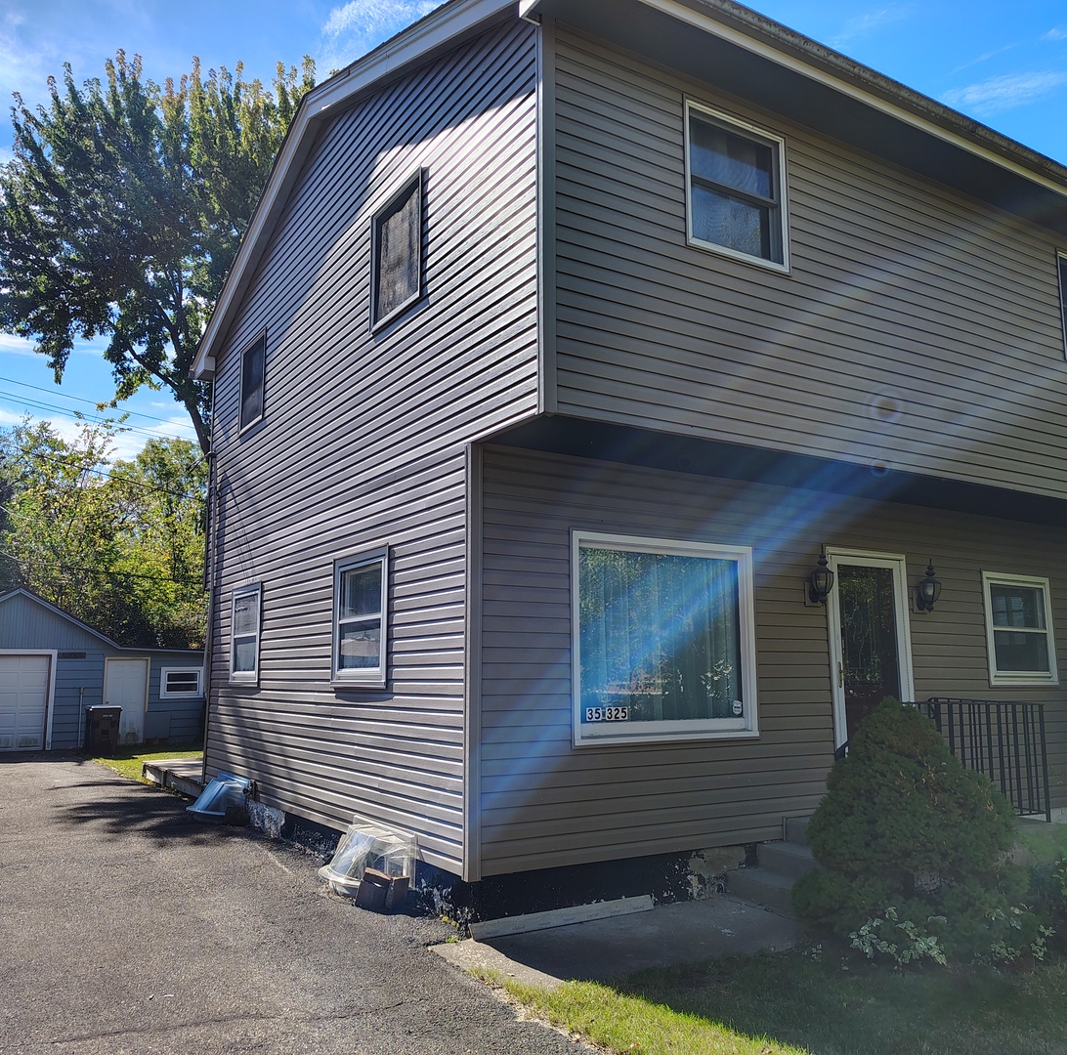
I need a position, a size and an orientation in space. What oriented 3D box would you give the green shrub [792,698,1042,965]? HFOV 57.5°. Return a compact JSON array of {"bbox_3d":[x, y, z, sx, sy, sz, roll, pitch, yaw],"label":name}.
[{"bbox_3d":[2.251,1.741,5.745,1.360,1.410,1.360,6,-10,-31],"label":"green shrub"}]

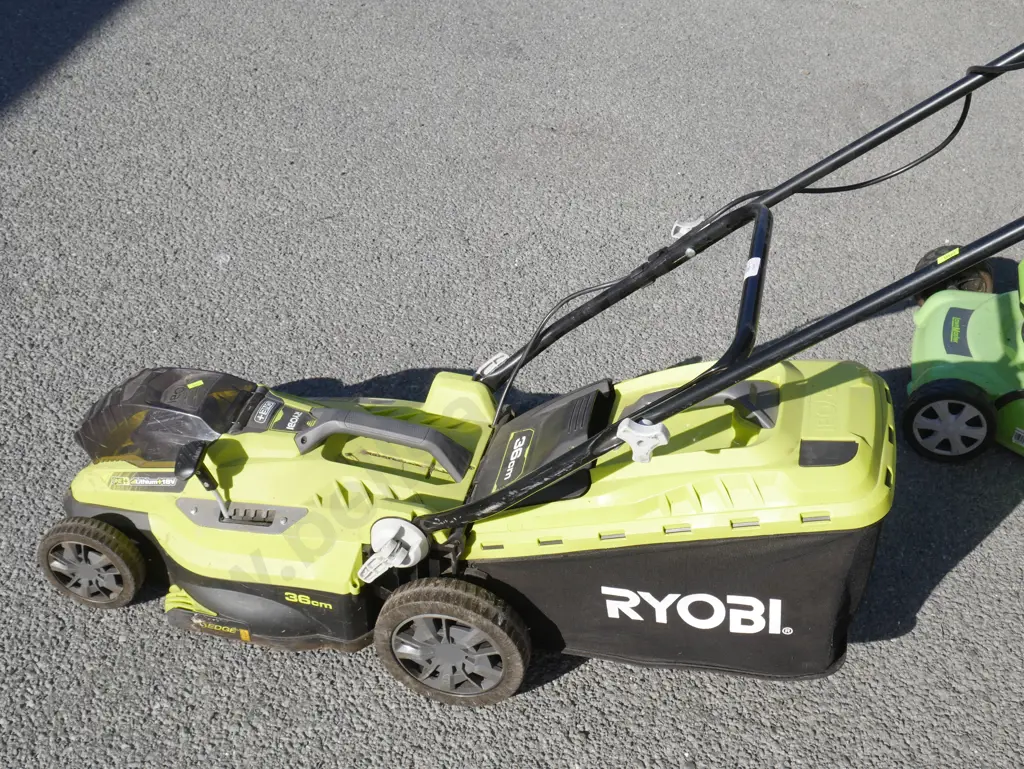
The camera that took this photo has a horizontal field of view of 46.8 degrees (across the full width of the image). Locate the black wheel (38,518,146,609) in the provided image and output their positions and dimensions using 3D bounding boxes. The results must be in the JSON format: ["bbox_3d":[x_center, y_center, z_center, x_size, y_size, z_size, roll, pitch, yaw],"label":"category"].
[{"bbox_3d":[-0.595,0.255,1.680,0.149,0.149,0.037,9,37,11],"label":"black wheel"}]

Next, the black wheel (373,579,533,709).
[{"bbox_3d":[-0.077,0.337,1.536,0.200,0.200,0.044,9,37,11],"label":"black wheel"}]

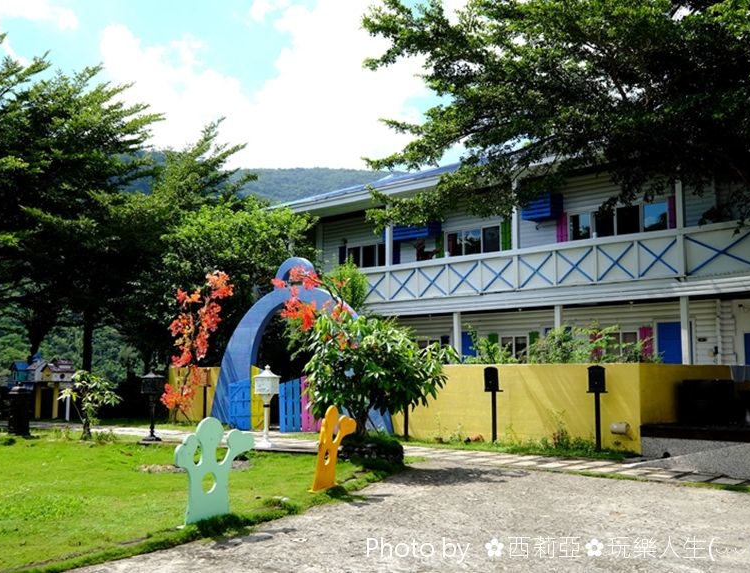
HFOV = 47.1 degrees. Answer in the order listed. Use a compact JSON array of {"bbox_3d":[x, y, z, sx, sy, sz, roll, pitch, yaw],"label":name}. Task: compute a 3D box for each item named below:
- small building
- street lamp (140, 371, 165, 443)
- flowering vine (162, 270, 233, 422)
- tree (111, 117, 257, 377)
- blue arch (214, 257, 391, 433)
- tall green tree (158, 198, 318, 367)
[{"bbox_3d":[-10.717,3.216,27.521,1.100,2.072,1.850,-6,-8,44],"label":"small building"},{"bbox_3d":[-4.951,2.646,19.098,0.480,1.486,0.480,0,-6,0],"label":"street lamp"},{"bbox_3d":[-5.267,1.765,25.277,2.050,4.404,1.700,0,-6,0],"label":"flowering vine"},{"bbox_3d":[-7.012,-0.776,31.244,5.400,10.782,5.200,0,-6,0],"label":"tree"},{"bbox_3d":[-2.084,1.473,22.465,7.024,4.514,0.380,-6,-8,44],"label":"blue arch"},{"bbox_3d":[-4.359,0.653,27.075,4.800,7.088,4.600,0,-6,0],"label":"tall green tree"}]

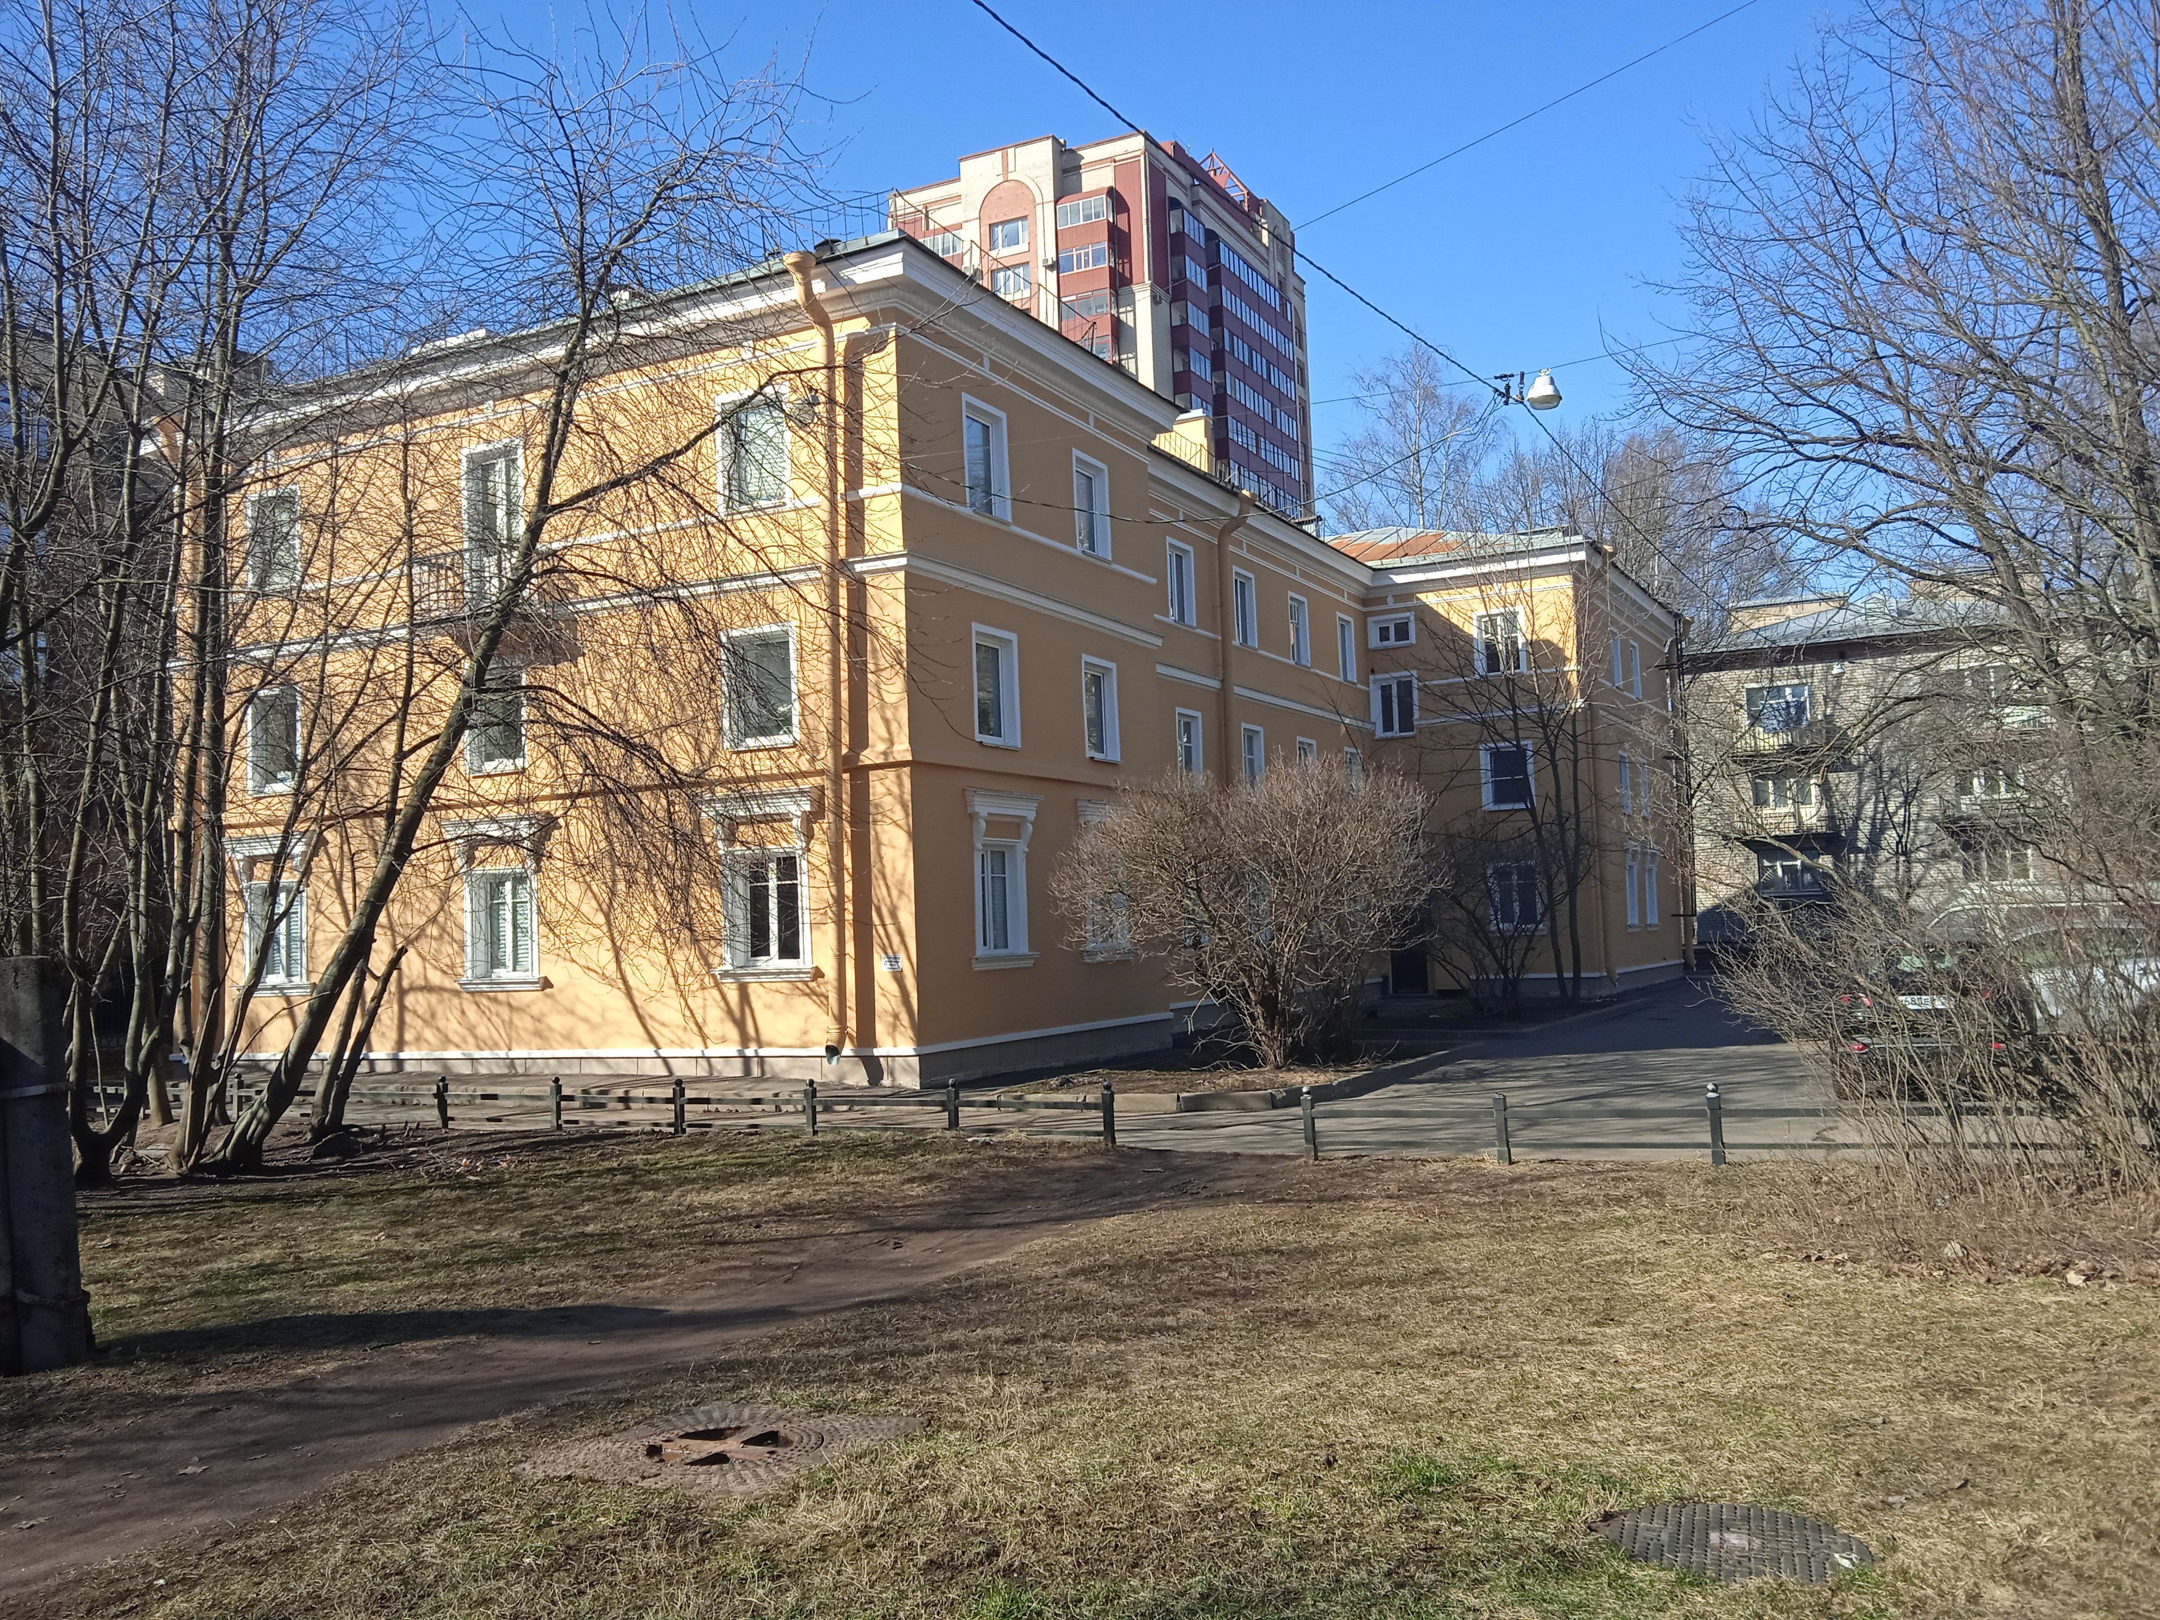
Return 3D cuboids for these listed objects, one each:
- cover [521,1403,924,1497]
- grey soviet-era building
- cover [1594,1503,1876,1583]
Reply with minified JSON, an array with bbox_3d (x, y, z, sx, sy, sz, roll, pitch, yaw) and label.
[{"bbox_3d":[-1.168,2.068,5.607,1.000,0.050,1.000,-4,-4,27],"label":"cover"},{"bbox_3d":[31.121,-1.601,66.785,12.800,13.700,14.000,-4,-4,27],"label":"grey soviet-era building"},{"bbox_3d":[1.652,1.881,4.420,0.635,0.050,0.635,-4,-4,27],"label":"cover"}]

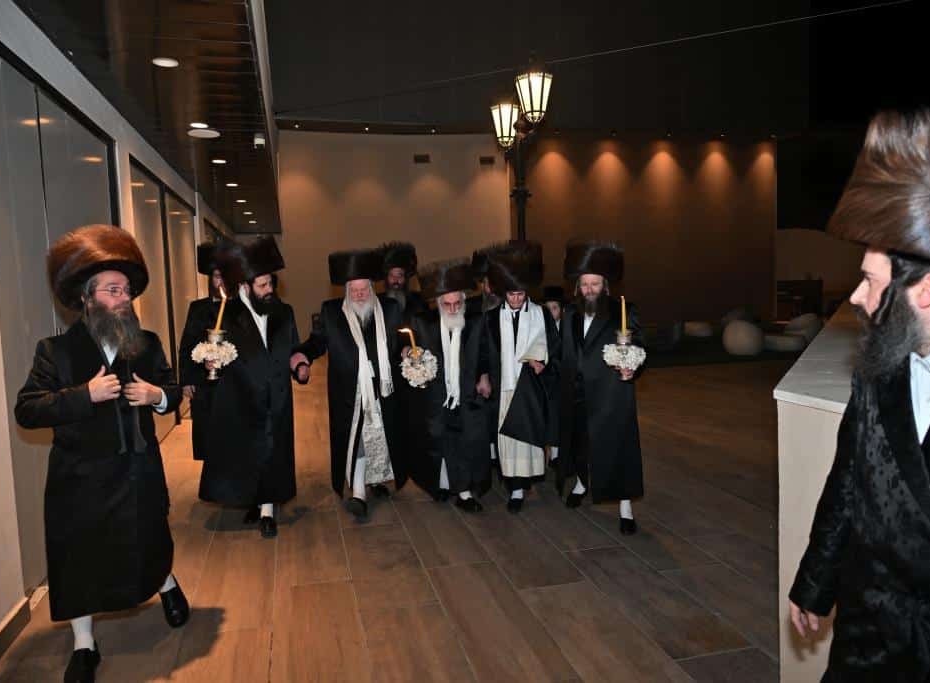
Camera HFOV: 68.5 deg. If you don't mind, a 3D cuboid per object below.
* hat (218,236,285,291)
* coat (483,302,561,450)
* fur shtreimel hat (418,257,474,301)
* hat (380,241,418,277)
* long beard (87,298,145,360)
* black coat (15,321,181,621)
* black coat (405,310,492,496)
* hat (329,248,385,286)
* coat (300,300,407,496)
[{"bbox_3d":[-1.454,-0.531,4.650,0.390,0.220,0.390,-23,5,-31],"label":"hat"},{"bbox_3d":[0.423,0.265,5.020,0.560,1.070,0.400,-2,5,-5],"label":"coat"},{"bbox_3d":[-0.133,-0.456,4.900,0.380,0.230,0.380,-10,7,-6],"label":"fur shtreimel hat"},{"bbox_3d":[-0.601,-0.740,6.120,0.365,0.250,0.365,0,-2,-6],"label":"hat"},{"bbox_3d":[-1.520,-0.044,2.970,0.170,0.250,0.210,8,10,39],"label":"long beard"},{"bbox_3d":[-1.659,0.552,3.090,0.660,1.250,0.430,-5,5,-33],"label":"black coat"},{"bbox_3d":[-0.121,0.463,5.020,0.600,1.320,0.480,-2,5,-6],"label":"black coat"},{"bbox_3d":[-0.798,-0.549,5.000,0.400,0.235,0.400,-3,5,-10],"label":"hat"},{"bbox_3d":[-0.811,0.366,4.920,0.720,1.370,0.420,-3,5,-8],"label":"coat"}]

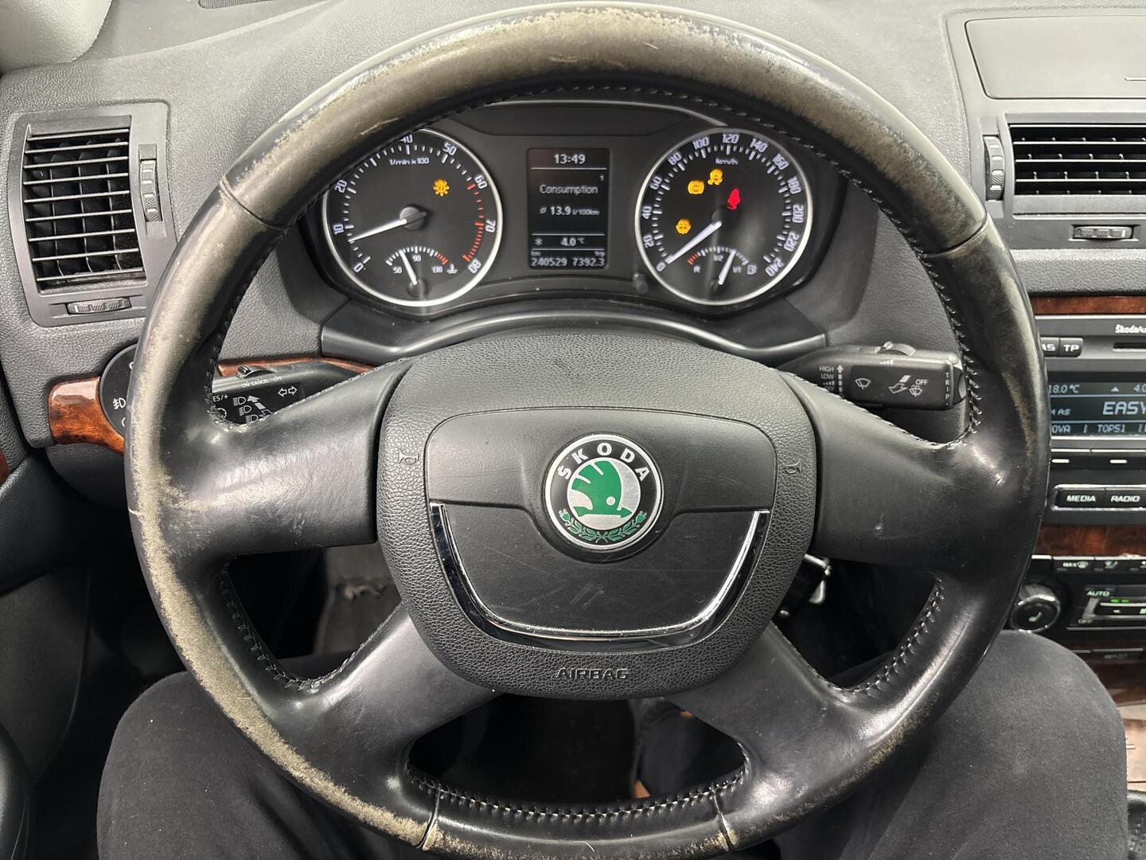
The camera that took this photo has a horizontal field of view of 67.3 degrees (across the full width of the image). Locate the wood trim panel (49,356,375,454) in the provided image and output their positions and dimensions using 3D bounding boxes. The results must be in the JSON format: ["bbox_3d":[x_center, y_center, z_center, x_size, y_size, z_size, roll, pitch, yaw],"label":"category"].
[{"bbox_3d":[-0.207,-0.014,0.505,0.195,0.047,0.030,-6,21,-7],"label":"wood trim panel"}]

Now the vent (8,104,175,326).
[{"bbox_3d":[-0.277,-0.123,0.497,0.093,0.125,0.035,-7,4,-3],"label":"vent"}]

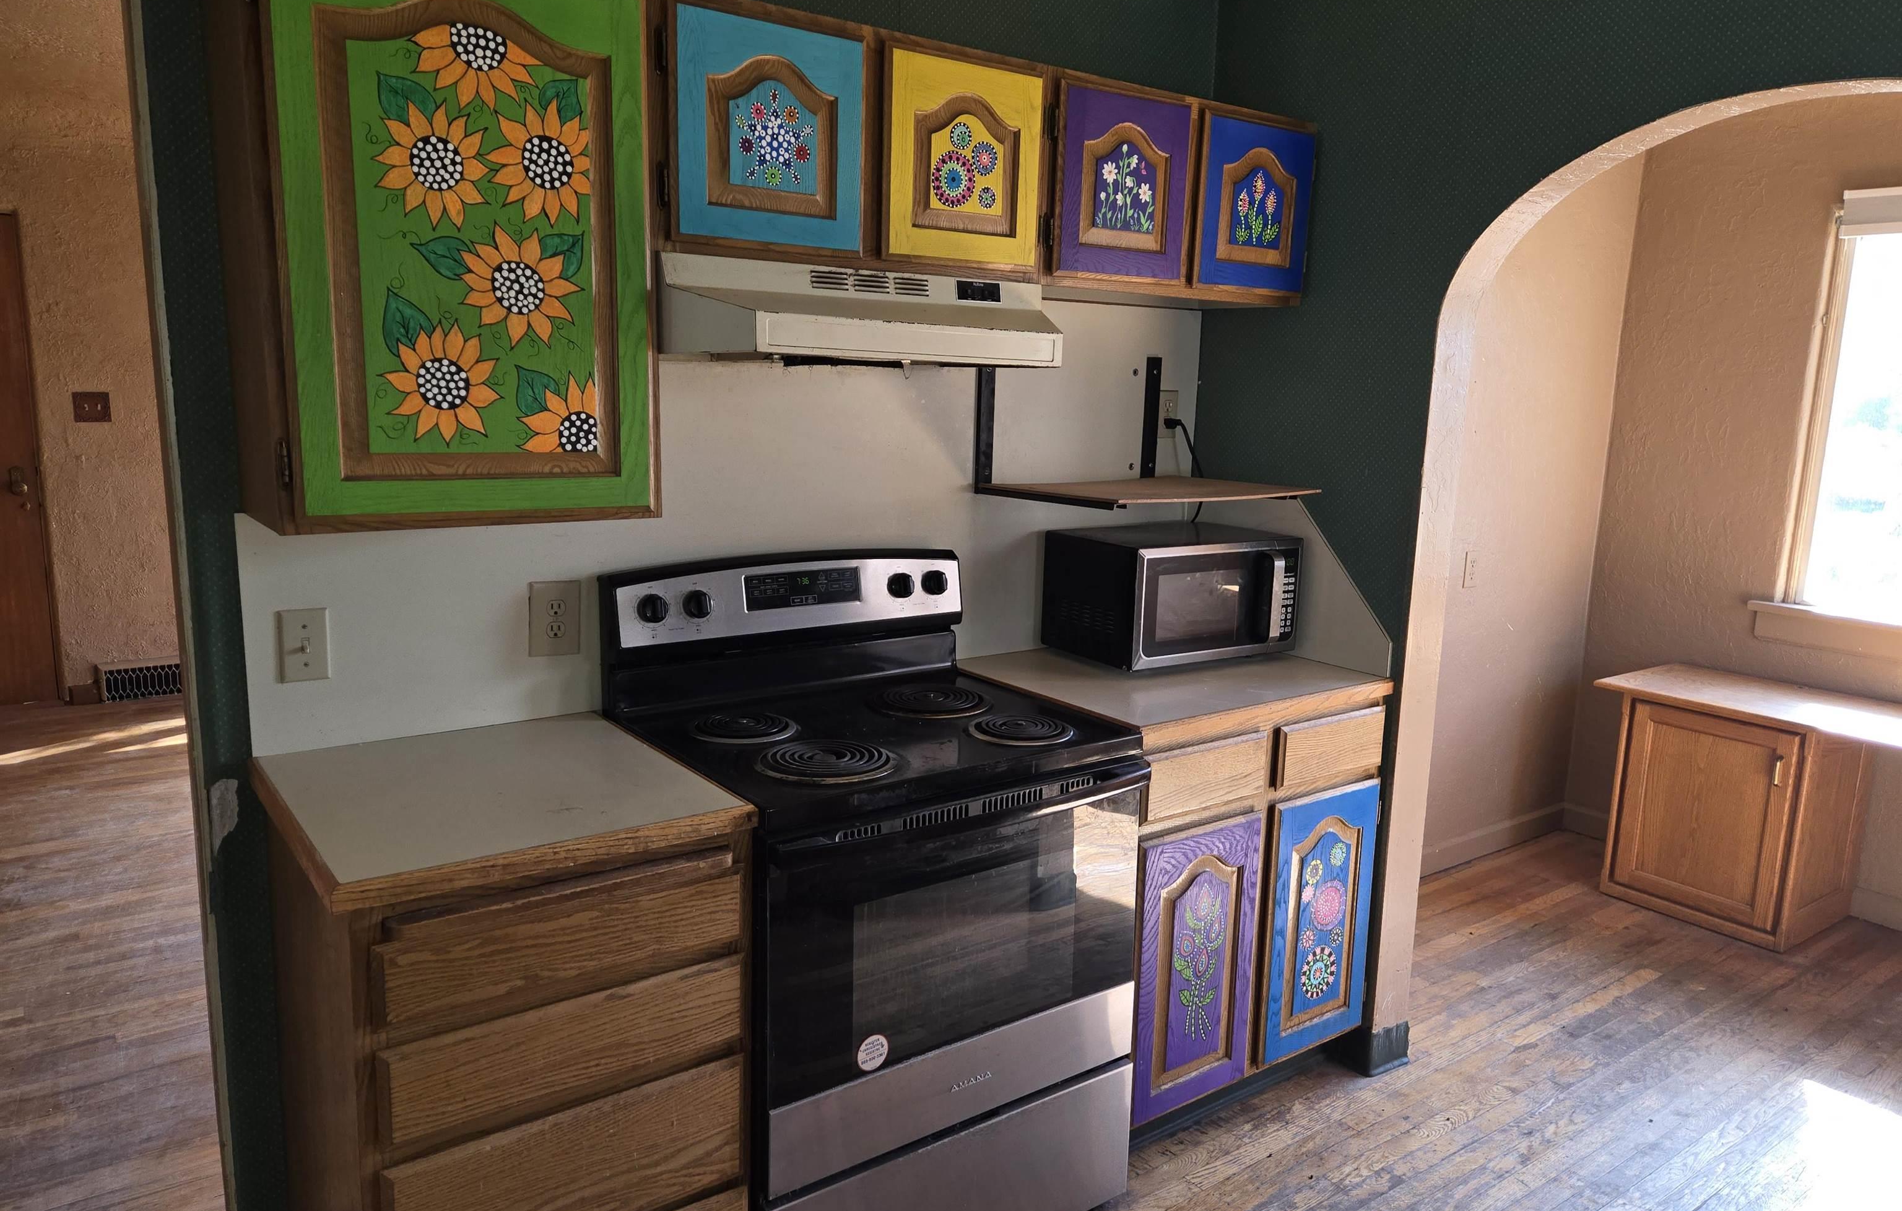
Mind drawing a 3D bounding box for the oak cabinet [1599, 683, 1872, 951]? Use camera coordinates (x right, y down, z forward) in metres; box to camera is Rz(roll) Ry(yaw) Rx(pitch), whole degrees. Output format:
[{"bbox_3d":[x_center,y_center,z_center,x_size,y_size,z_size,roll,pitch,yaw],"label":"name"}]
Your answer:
[{"bbox_3d":[2.397,0.600,3.885,0.491,0.667,0.548,-6,12,-35],"label":"oak cabinet"}]

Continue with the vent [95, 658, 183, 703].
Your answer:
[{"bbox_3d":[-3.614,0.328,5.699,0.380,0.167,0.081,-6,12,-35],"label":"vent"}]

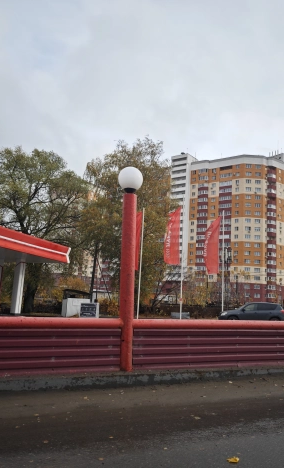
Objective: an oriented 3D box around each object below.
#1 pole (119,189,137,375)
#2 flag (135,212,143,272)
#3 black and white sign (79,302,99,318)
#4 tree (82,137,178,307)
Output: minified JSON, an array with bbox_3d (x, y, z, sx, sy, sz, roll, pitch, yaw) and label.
[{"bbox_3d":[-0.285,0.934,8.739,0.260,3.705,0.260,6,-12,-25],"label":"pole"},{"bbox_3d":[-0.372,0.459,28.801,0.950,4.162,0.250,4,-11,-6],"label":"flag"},{"bbox_3d":[-3.328,4.885,26.095,1.150,1.035,0.300,2,-11,6],"label":"black and white sign"},{"bbox_3d":[-0.639,-1.159,41.664,9.000,18.183,8.500,3,-11,0],"label":"tree"}]

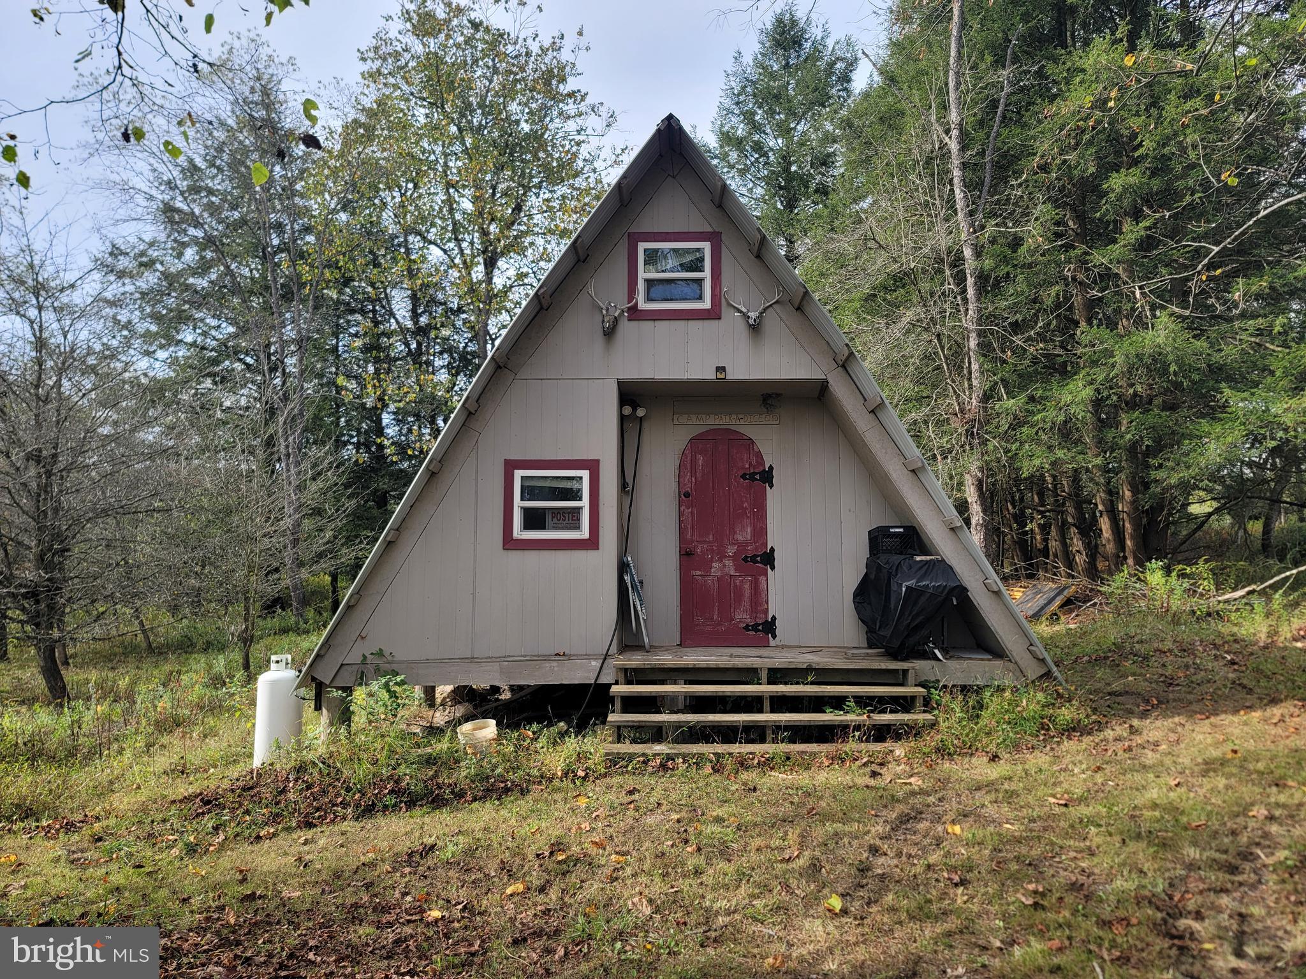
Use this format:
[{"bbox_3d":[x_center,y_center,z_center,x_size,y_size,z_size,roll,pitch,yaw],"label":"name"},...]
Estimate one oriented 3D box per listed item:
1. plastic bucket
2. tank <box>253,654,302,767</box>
[{"bbox_3d":[-1.330,1.984,7.293,0.305,0.310,0.305,-11,3,0],"label":"plastic bucket"},{"bbox_3d":[-3.035,1.884,7.659,0.380,1.080,0.380,0,-5,1],"label":"tank"}]

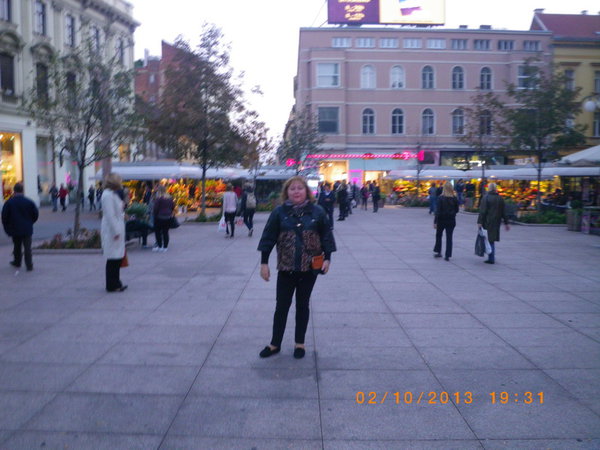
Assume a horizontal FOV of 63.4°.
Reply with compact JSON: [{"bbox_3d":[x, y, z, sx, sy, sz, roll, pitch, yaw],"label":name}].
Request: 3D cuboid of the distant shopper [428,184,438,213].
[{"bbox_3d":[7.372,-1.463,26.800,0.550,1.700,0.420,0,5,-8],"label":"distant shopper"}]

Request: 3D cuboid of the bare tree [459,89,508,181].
[{"bbox_3d":[10.635,-4.251,27.835,2.900,7.100,2.900,2,5,21],"label":"bare tree"}]

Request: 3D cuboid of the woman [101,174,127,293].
[{"bbox_3d":[-2.782,0.119,7.238,0.380,1.730,0.480,-2,5,-17],"label":"woman"}]

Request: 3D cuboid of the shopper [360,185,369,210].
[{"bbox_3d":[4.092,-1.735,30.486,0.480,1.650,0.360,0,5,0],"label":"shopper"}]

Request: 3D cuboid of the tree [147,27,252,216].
[{"bbox_3d":[-4.429,-4.696,21.600,4.400,8.300,4.200,1,5,0],"label":"tree"}]

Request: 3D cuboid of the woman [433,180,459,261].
[{"bbox_3d":[3.150,-0.096,10.400,0.550,1.670,0.400,1,5,2],"label":"woman"}]

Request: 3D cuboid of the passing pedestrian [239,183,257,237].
[{"bbox_3d":[-1.564,-0.454,14.600,0.500,1.620,0.500,-2,6,-28],"label":"passing pedestrian"}]

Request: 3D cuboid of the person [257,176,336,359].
[{"bbox_3d":[-0.033,0.394,4.610,0.720,1.680,0.420,1,5,0],"label":"person"}]

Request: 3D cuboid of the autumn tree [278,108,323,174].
[{"bbox_3d":[0.104,-4.789,33.711,3.300,6.900,3.200,0,5,0],"label":"autumn tree"}]

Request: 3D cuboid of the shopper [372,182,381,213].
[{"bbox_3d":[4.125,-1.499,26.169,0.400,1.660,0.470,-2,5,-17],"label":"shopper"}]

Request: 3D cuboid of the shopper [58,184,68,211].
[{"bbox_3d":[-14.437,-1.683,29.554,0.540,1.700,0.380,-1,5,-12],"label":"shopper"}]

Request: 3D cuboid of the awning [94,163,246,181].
[{"bbox_3d":[-6.581,-2.642,24.664,7.600,0.850,3.000,0,5,-6],"label":"awning"}]

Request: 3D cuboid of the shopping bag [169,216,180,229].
[{"bbox_3d":[-3.051,-0.057,11.750,0.320,0.300,0.160,1,5,0],"label":"shopping bag"}]

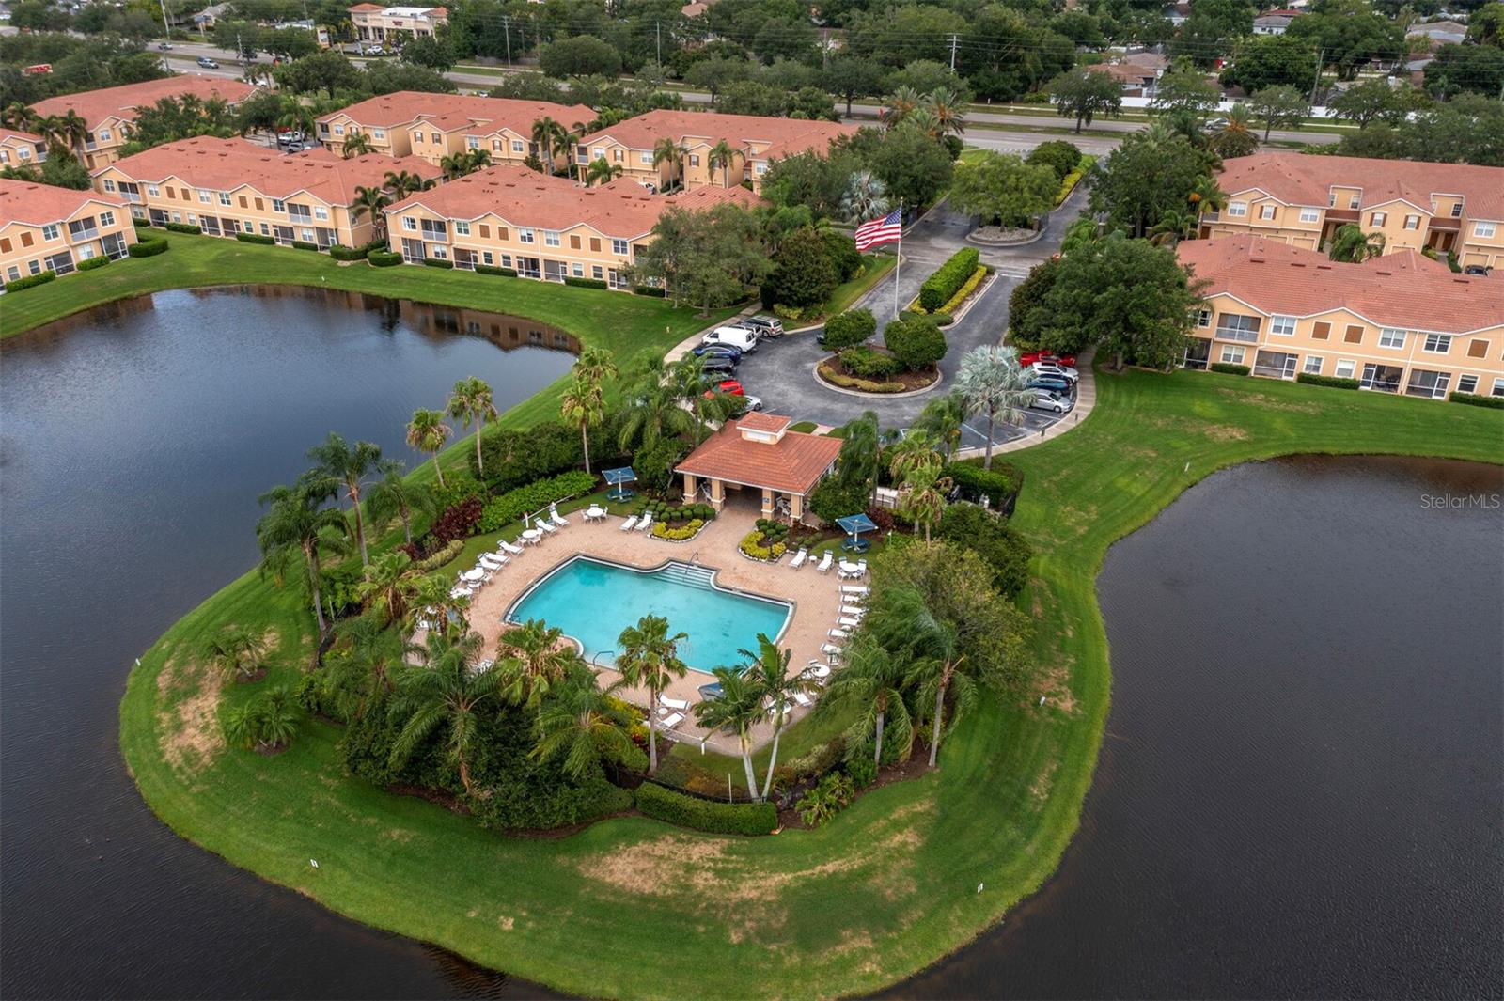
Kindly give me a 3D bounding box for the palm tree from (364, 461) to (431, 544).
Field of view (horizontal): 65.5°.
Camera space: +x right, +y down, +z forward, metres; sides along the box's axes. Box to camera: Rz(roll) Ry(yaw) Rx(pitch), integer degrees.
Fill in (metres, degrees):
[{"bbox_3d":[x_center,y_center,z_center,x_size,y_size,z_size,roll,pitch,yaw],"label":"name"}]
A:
[{"bbox_3d":[-24.289,0.694,80.992,4.500,6.100,4.500,0,28,0],"label":"palm tree"}]

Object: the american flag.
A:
[{"bbox_3d":[13.279,-28.524,122.900,5.100,4.400,0.800,-1,28,0],"label":"american flag"}]

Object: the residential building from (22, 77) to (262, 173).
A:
[{"bbox_3d":[-108.657,-69.254,209.781,22.000,9.100,42.500,11,30,20],"label":"residential building"}]

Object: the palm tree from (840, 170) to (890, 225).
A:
[{"bbox_3d":[15.252,-40.237,157.718,6.500,8.130,6.500,-1,28,0],"label":"palm tree"}]

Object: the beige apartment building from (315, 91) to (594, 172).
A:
[{"bbox_3d":[-48.165,-62.370,196.259,42.500,9.100,22.000,11,30,20],"label":"beige apartment building"}]

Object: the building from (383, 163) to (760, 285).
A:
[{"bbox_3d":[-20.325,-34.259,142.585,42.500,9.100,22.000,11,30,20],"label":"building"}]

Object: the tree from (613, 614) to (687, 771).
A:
[{"bbox_3d":[-5.140,10.580,61.660,3.860,10.330,3.860,-1,29,0],"label":"tree"}]

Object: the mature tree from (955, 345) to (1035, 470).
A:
[{"bbox_3d":[18.909,-6.892,92.402,6.260,10.760,6.260,-1,28,0],"label":"mature tree"}]

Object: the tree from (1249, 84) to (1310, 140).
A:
[{"bbox_3d":[90.620,-66.520,201.660,9.690,9.200,9.690,-1,29,0],"label":"tree"}]

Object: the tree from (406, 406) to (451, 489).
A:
[{"bbox_3d":[-25.051,-3.749,91.454,3.610,6.920,3.610,-1,28,0],"label":"tree"}]

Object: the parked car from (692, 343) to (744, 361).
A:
[{"bbox_3d":[-3.409,-14.544,113.180,4.500,1.450,1.800,7,29,14],"label":"parked car"}]

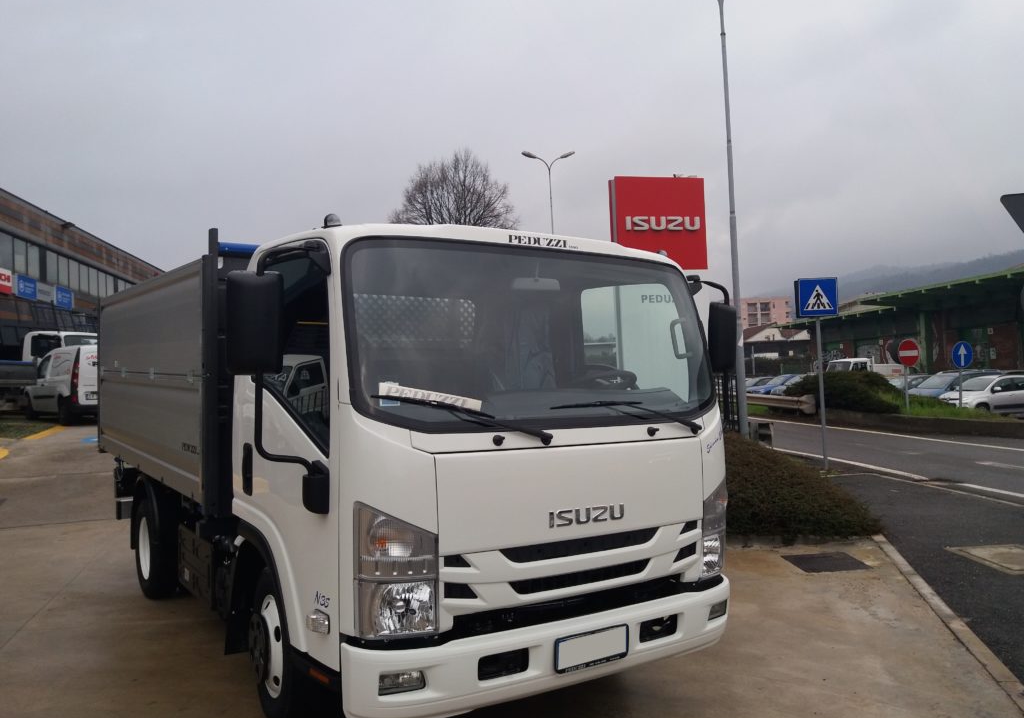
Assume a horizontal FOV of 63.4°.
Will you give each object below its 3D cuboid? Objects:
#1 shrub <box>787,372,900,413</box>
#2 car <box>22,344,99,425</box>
[{"bbox_3d":[12.800,1.275,32.000,3.700,1.550,4.000,-2,-2,0],"label":"shrub"},{"bbox_3d":[-10.780,0.640,20.900,4.050,1.820,1.830,-1,-1,45],"label":"car"}]

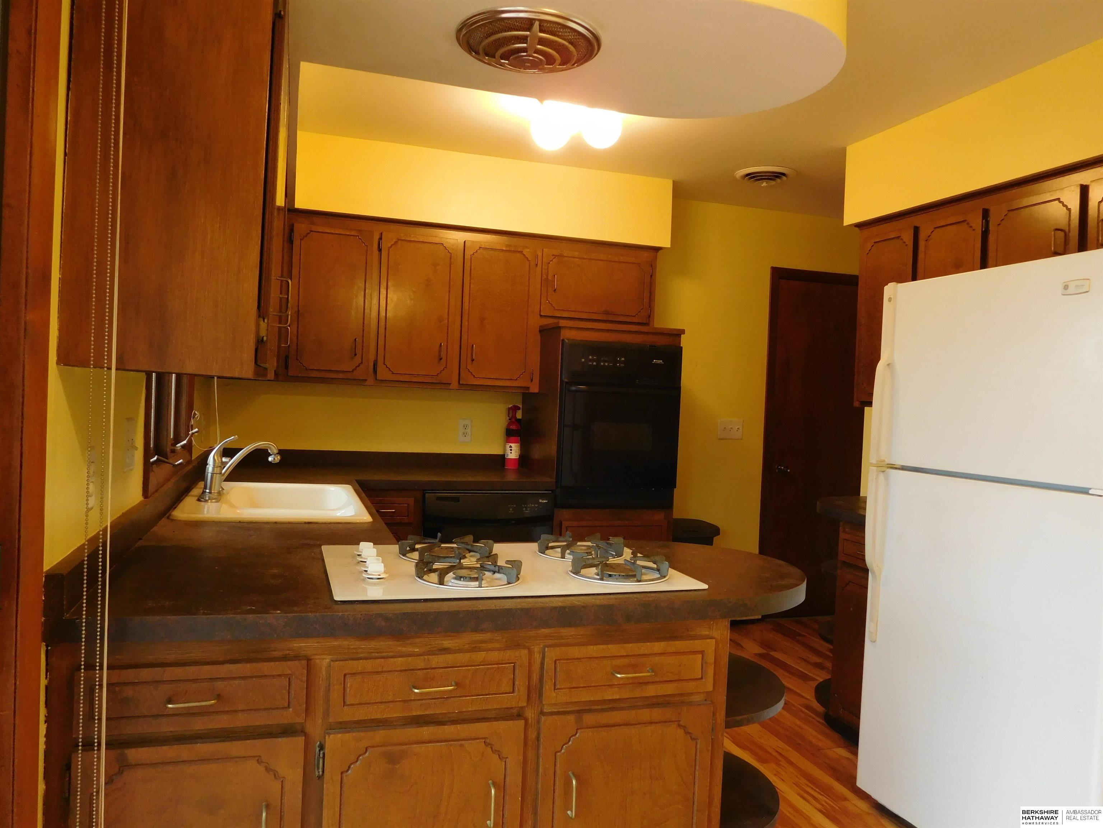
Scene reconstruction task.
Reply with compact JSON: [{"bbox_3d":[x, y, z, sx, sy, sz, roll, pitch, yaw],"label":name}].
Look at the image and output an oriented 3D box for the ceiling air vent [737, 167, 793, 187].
[{"bbox_3d":[1.082,-1.180,4.037,0.310,0.060,0.310,2,1,-18],"label":"ceiling air vent"}]

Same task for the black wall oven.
[{"bbox_3d":[0.229,0.043,3.973,0.600,0.765,0.560,2,2,-18],"label":"black wall oven"}]

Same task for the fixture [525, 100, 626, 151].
[{"bbox_3d":[0.093,-1.079,2.957,0.360,0.200,0.280,2,2,-18],"label":"fixture"}]

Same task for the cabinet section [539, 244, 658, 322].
[{"bbox_3d":[0.205,-0.664,4.212,0.624,0.405,0.313,2,2,-18],"label":"cabinet section"}]

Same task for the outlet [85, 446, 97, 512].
[{"bbox_3d":[-0.904,0.124,1.559,0.010,0.120,0.075,2,2,-18],"label":"outlet"}]

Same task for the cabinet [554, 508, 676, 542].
[{"bbox_3d":[0.183,0.810,4.052,0.600,0.780,0.590,2,2,-18],"label":"cabinet"}]

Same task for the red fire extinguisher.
[{"bbox_3d":[-0.207,0.123,4.233,0.085,0.337,0.085,3,1,-6],"label":"red fire extinguisher"}]

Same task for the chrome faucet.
[{"bbox_3d":[-1.050,0.175,2.694,0.260,0.207,0.080,2,1,-18],"label":"chrome faucet"}]

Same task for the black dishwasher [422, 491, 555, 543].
[{"bbox_3d":[-0.383,0.758,3.926,0.607,0.831,0.600,2,1,-18],"label":"black dishwasher"}]

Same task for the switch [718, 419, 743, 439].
[{"bbox_3d":[1.031,0.088,4.593,0.162,0.114,0.012,2,2,-18],"label":"switch"}]

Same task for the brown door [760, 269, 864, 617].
[{"bbox_3d":[1.628,0.197,4.875,0.715,2.118,0.070,2,1,-18],"label":"brown door"}]

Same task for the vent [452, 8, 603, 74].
[{"bbox_3d":[-0.049,-0.780,1.725,0.306,0.060,0.306,3,1,0],"label":"vent"}]

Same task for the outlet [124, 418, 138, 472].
[{"bbox_3d":[-0.967,0.068,1.840,0.010,0.121,0.116,2,1,-18],"label":"outlet"}]

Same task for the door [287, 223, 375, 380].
[{"bbox_3d":[-0.991,-0.500,3.588,0.353,0.680,0.022,2,2,-18],"label":"door"}]

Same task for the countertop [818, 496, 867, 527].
[{"bbox_3d":[1.386,0.401,3.155,0.580,0.040,0.850,2,2,-18],"label":"countertop"}]

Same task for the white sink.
[{"bbox_3d":[-0.929,0.375,2.680,0.550,0.190,0.850,2,2,-18],"label":"white sink"}]

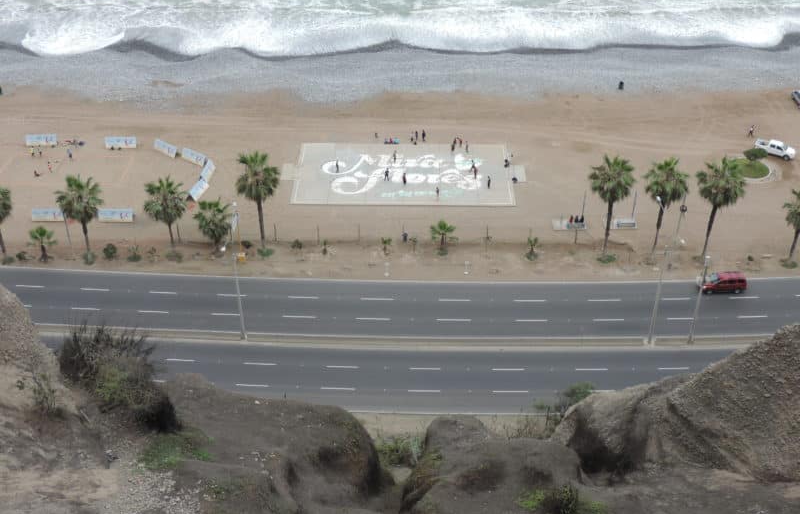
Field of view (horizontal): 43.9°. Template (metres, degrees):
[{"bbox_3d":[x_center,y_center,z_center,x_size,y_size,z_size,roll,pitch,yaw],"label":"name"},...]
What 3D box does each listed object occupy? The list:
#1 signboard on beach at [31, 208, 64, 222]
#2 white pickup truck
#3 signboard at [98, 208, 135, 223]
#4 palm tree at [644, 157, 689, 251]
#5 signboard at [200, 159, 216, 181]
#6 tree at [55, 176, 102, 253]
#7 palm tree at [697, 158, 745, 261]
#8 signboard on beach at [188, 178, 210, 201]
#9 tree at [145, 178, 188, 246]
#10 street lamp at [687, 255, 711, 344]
[{"bbox_3d":[-43.620,-5.290,123.790,4.200,1.270,1.350,3,33,5],"label":"signboard on beach"},{"bbox_3d":[51.780,-14.960,136.950,5.250,1.780,1.850,18,37,26],"label":"white pickup truck"},{"bbox_3d":[-35.280,-5.270,123.630,4.200,1.270,1.350,0,33,1],"label":"signboard"},{"bbox_3d":[28.854,-5.335,109.522,4.760,12.100,4.620,0,33,0],"label":"palm tree"},{"bbox_3d":[-25.970,-11.450,133.090,1.350,1.270,4.200,2,33,4],"label":"signboard"},{"bbox_3d":[-35.441,-4.475,110.809,5.290,9.760,5.130,0,33,0],"label":"tree"},{"bbox_3d":[34.620,-5.106,108.893,5.380,12.360,5.220,0,33,0],"label":"palm tree"},{"bbox_3d":[-25.361,-8.414,124.484,1.250,1.200,4.100,6,34,10],"label":"signboard on beach"},{"bbox_3d":[-27.100,-4.830,114.850,4.980,9.120,4.980,0,33,0],"label":"tree"},{"bbox_3d":[29.098,4.254,96.607,0.600,10.300,0.700,0,33,0],"label":"street lamp"}]

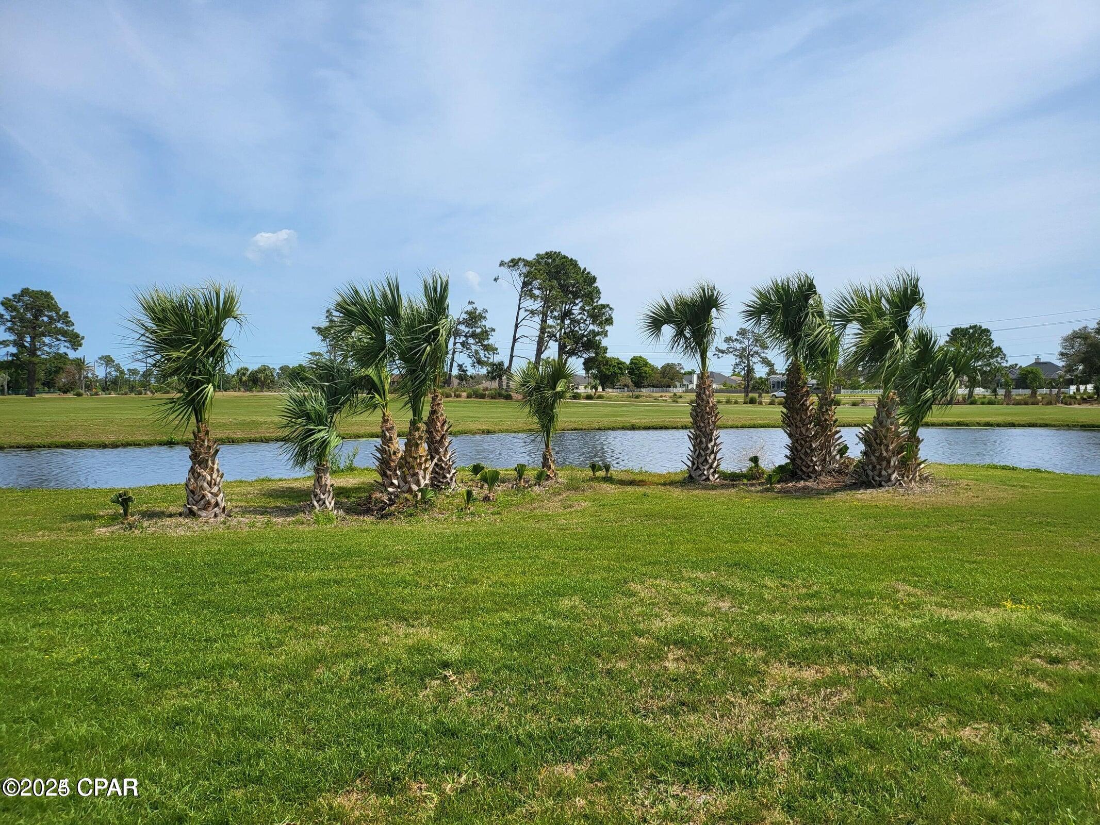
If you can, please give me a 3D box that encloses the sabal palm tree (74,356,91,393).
[{"bbox_3d":[-64.301,-5.206,105.000,2.295,4.986,2.525,0,2,0],"label":"sabal palm tree"}]

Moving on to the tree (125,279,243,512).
[{"bbox_3d":[-4.663,-0.165,9.772,1.452,2.946,1.452,0,2,0],"label":"tree"}]

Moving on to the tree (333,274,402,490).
[{"bbox_3d":[-2.847,-0.402,11.889,1.092,3.348,1.255,0,2,0],"label":"tree"}]

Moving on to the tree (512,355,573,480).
[{"bbox_3d":[-0.131,0.085,13.664,1.075,2.112,1.075,0,2,0],"label":"tree"}]

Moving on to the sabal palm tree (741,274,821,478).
[{"bbox_3d":[4.118,-0.649,13.562,1.364,3.624,1.432,0,2,0],"label":"sabal palm tree"}]

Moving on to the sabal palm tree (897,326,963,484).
[{"bbox_3d":[6.518,-0.133,13.087,1.101,2.645,1.212,0,2,0],"label":"sabal palm tree"}]

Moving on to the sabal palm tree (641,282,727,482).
[{"bbox_3d":[2.321,-0.536,13.203,1.457,3.397,1.457,0,2,0],"label":"sabal palm tree"}]

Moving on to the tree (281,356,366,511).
[{"bbox_3d":[-3.032,0.274,10.134,1.130,2.048,1.130,0,2,0],"label":"tree"}]

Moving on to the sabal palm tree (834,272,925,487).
[{"bbox_3d":[5.478,-0.572,12.694,1.485,3.546,1.559,0,2,0],"label":"sabal palm tree"}]

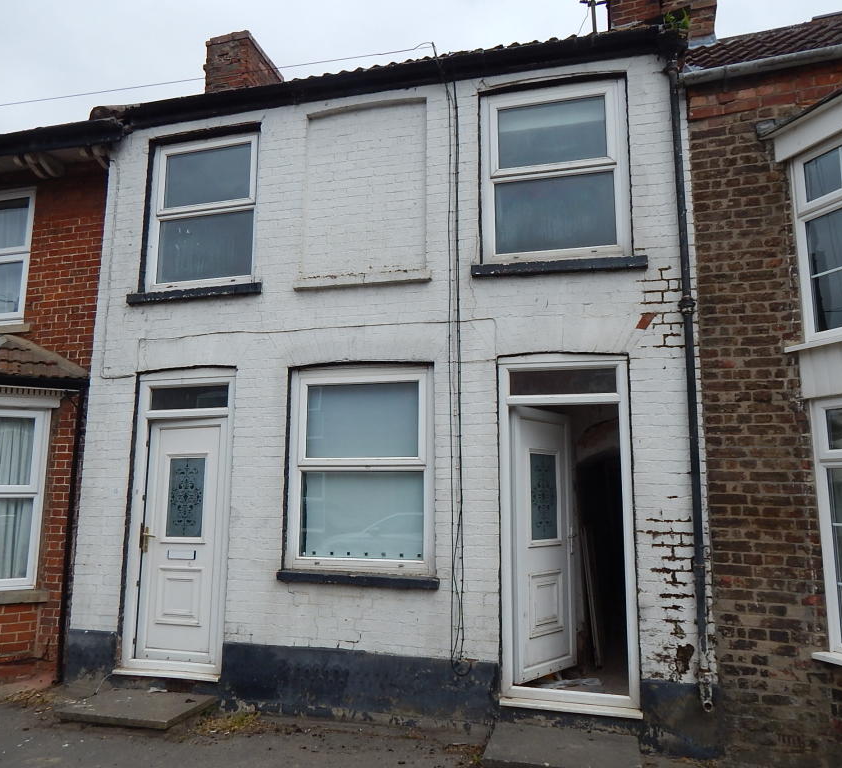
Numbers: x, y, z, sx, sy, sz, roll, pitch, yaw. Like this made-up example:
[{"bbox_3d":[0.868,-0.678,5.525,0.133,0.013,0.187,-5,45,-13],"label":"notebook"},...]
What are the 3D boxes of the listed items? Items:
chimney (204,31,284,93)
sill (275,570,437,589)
[{"bbox_3d":[-2.298,-3.933,8.647,0.570,0.820,1.000,-2,-8,14],"label":"chimney"},{"bbox_3d":[-0.454,1.429,4.776,1.240,0.068,0.140,-2,-8,14],"label":"sill"}]

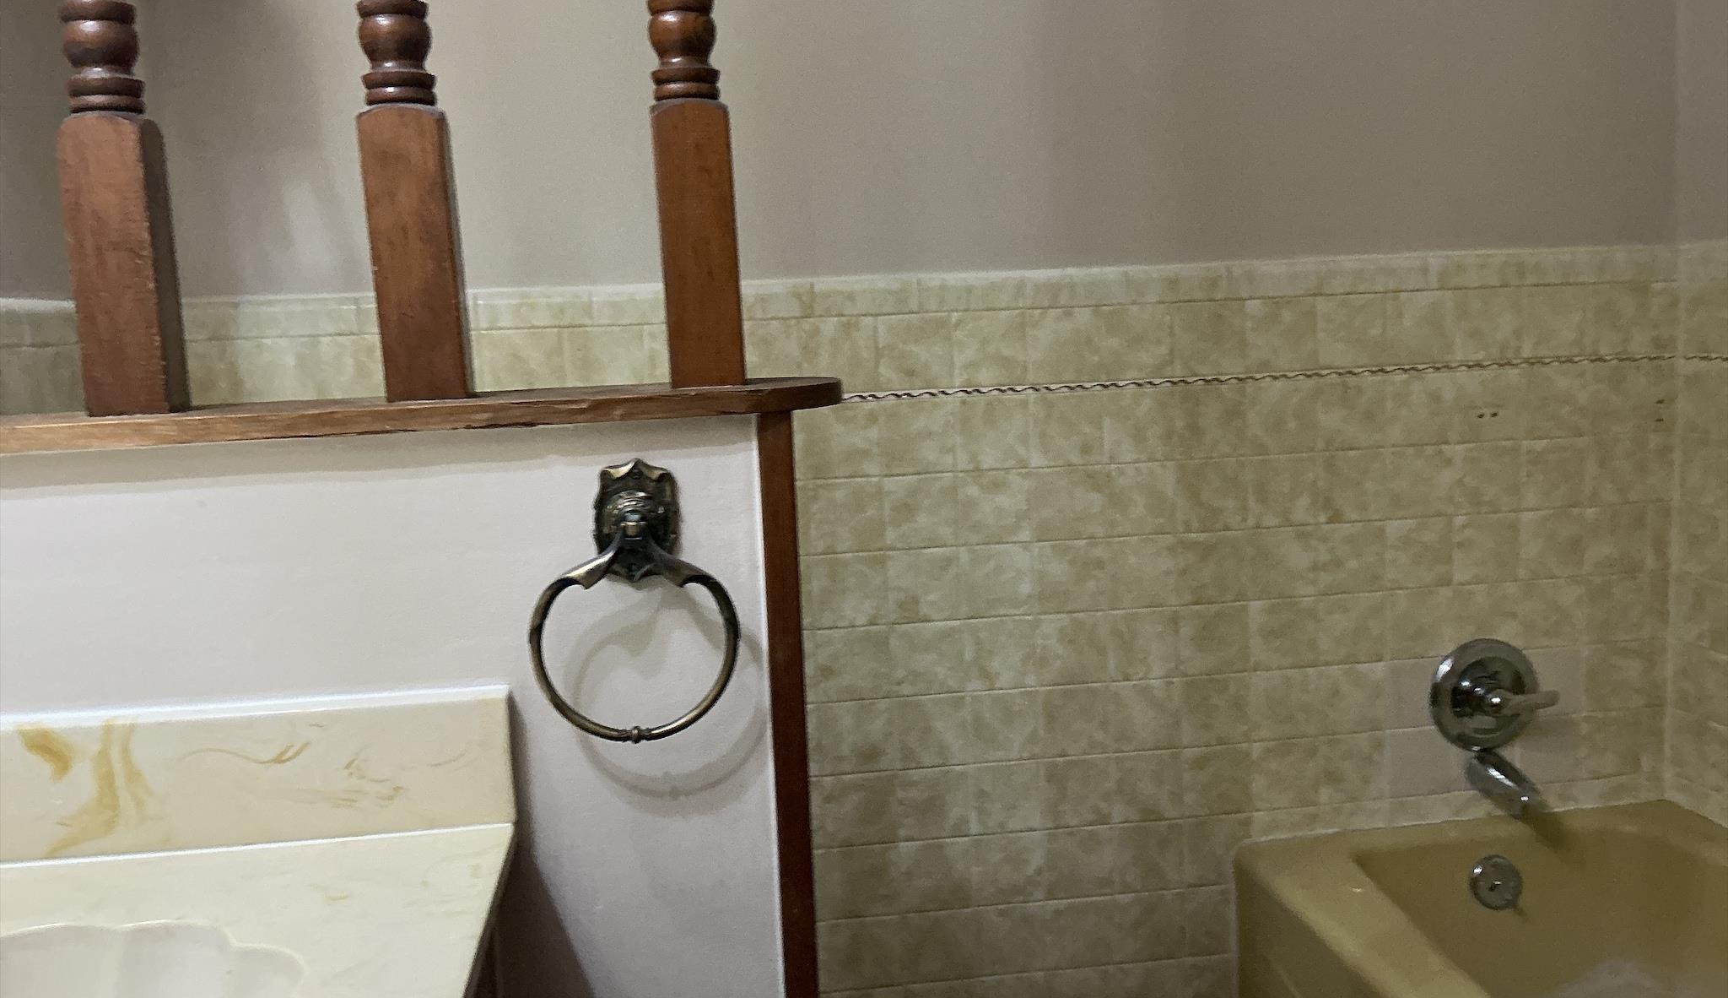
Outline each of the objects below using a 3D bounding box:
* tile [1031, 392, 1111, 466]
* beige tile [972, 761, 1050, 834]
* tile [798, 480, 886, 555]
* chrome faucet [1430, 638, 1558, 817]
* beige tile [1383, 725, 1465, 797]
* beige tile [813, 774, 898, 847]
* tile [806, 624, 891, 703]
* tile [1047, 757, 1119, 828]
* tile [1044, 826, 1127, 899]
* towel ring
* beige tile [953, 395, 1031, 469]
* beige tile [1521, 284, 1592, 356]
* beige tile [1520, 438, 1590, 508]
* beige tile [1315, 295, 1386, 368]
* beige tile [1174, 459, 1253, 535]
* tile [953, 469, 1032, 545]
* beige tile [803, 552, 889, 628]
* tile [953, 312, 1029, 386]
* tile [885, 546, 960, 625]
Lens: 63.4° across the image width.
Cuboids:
[{"bbox_3d":[0.295,-0.102,2.043,0.107,0.107,0.009,-3,5,-7],"label":"tile"},{"bbox_3d":[0.213,0.444,2.080,0.107,0.107,0.009,-3,5,-7],"label":"beige tile"},{"bbox_3d":[-0.027,0.025,2.024,0.112,0.108,0.010,-3,6,-7],"label":"tile"},{"bbox_3d":[0.967,0.339,2.103,0.182,0.238,0.135,-3,6,-7],"label":"chrome faucet"},{"bbox_3d":[0.865,0.409,2.173,0.108,0.108,0.010,-3,6,-7],"label":"beige tile"},{"bbox_3d":[-0.007,0.461,2.069,0.112,0.108,0.010,-3,6,-7],"label":"beige tile"},{"bbox_3d":[-0.013,0.241,2.035,0.107,0.107,0.009,-3,5,-7],"label":"tile"},{"bbox_3d":[0.322,0.442,2.109,0.108,0.108,0.008,-3,6,-7],"label":"tile"},{"bbox_3d":[0.326,0.546,2.102,0.107,0.107,0.009,-3,5,-7],"label":"tile"},{"bbox_3d":[-0.169,0.076,1.030,0.152,0.206,0.058,-3,6,-7],"label":"towel ring"},{"bbox_3d":[0.188,-0.097,2.039,0.108,0.108,0.010,-3,6,-7],"label":"beige tile"},{"bbox_3d":[1.042,-0.269,2.118,0.107,0.107,0.009,-3,5,-7],"label":"beige tile"},{"bbox_3d":[1.057,-0.038,2.149,0.108,0.108,0.009,-3,6,-7],"label":"beige tile"},{"bbox_3d":[0.725,-0.250,2.092,0.108,0.108,0.010,-3,6,-7],"label":"beige tile"},{"bbox_3d":[0.519,-0.006,2.092,0.108,0.108,0.008,-3,6,-7],"label":"beige tile"},{"bbox_3d":[0.192,0.013,2.042,0.108,0.108,0.009,-3,6,-7],"label":"tile"},{"bbox_3d":[-0.022,0.134,2.035,0.112,0.108,0.010,-3,6,-7],"label":"beige tile"},{"bbox_3d":[0.183,-0.218,2.027,0.108,0.108,0.010,-3,6,-7],"label":"tile"},{"bbox_3d":[0.089,0.128,2.040,0.108,0.108,0.009,-3,6,-7],"label":"tile"}]

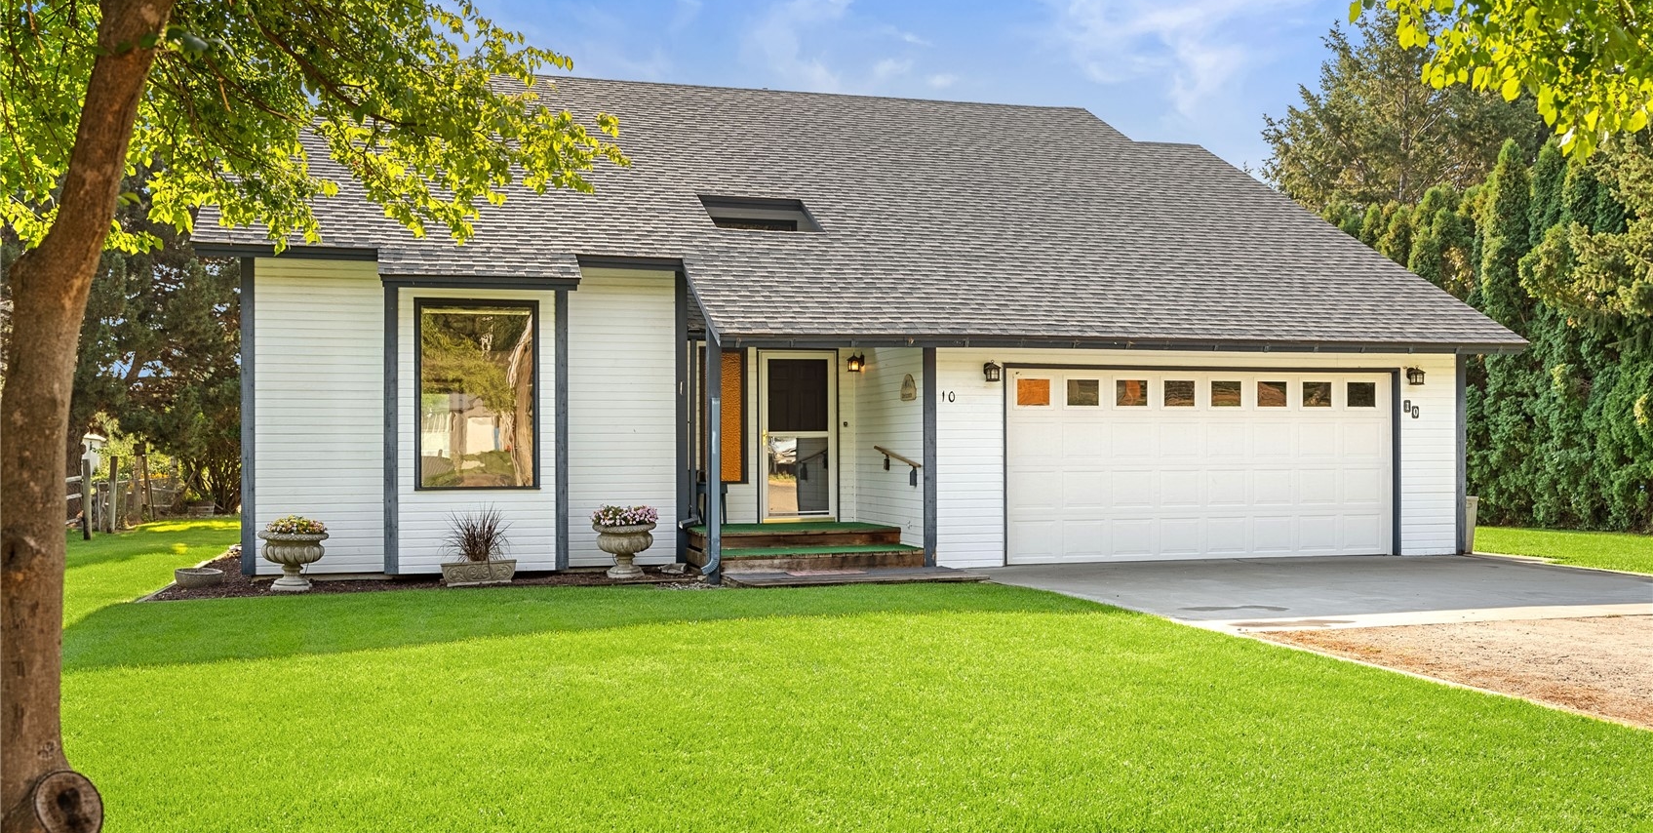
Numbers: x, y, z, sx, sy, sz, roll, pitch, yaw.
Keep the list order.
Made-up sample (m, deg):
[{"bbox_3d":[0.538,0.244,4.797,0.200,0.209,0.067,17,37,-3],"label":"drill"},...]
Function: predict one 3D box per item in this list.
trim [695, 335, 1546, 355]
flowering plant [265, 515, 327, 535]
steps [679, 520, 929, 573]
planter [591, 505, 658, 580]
[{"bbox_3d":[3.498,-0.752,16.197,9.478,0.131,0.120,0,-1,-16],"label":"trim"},{"bbox_3d":[-5.407,1.102,15.450,0.600,0.190,0.560,0,-1,-16],"label":"flowering plant"},{"bbox_3d":[-0.412,1.443,17.111,2.320,0.385,2.534,0,-1,-16],"label":"steps"},{"bbox_3d":[-2.170,1.356,16.348,0.691,0.761,0.691,0,-1,-16],"label":"planter"}]

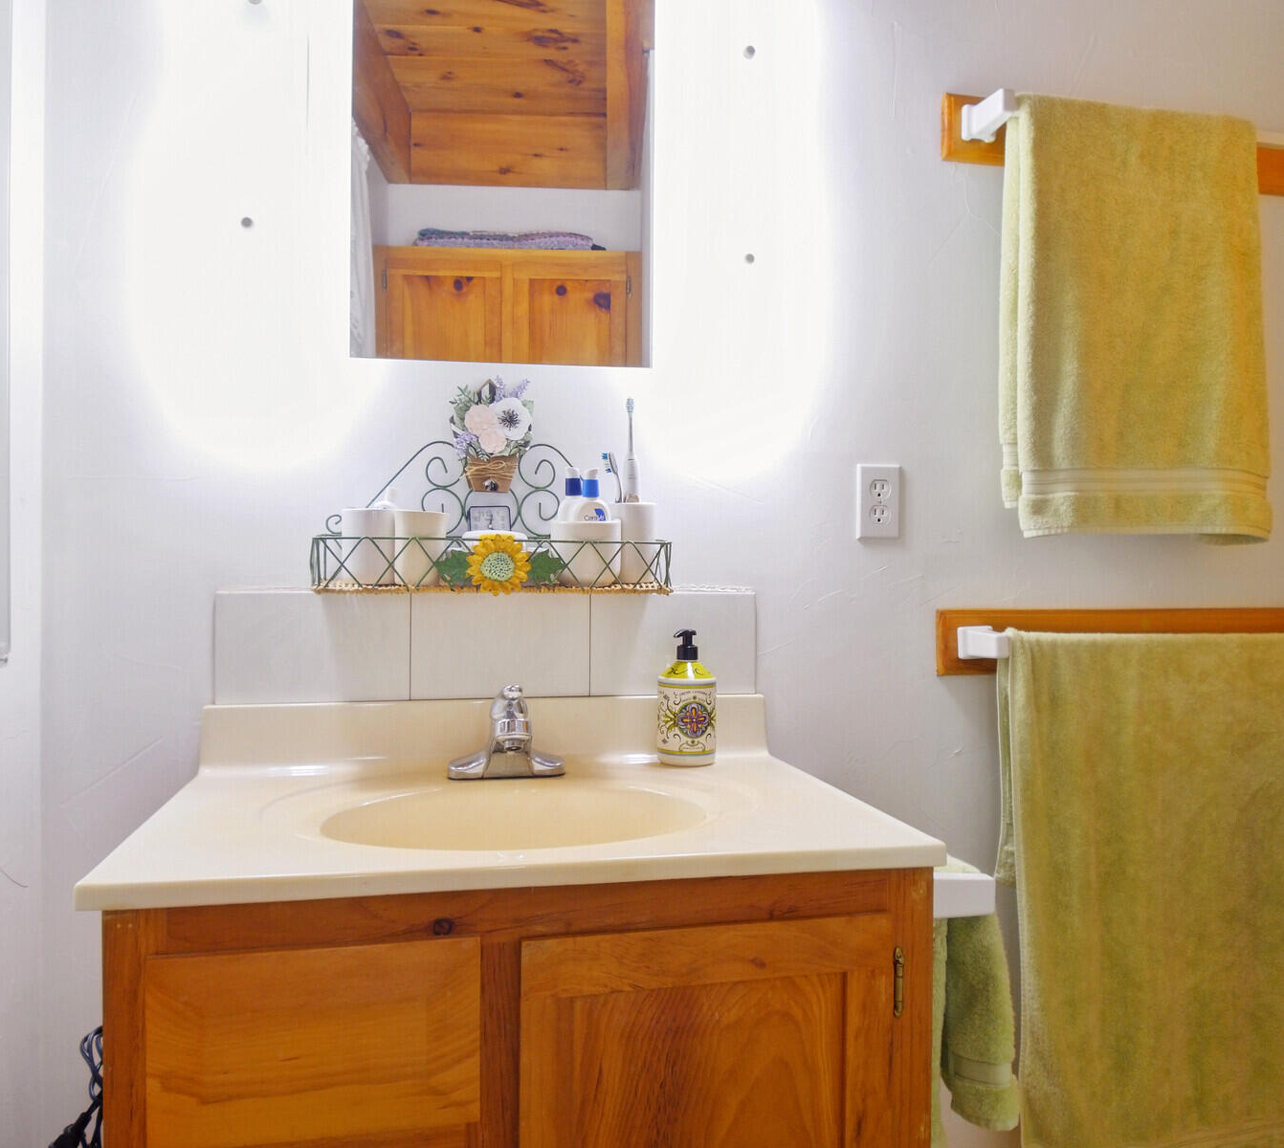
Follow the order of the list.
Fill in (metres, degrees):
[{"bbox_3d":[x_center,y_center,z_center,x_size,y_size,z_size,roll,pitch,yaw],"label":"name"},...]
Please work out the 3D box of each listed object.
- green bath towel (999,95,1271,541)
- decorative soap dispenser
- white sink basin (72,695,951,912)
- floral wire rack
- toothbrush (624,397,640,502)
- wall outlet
[{"bbox_3d":[0.767,-0.384,1.515,0.442,0.658,0.080,0,0,-13],"label":"green bath towel"},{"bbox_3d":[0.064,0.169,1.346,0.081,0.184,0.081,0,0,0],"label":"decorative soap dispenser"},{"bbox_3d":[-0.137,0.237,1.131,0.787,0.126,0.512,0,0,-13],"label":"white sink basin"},{"bbox_3d":[-0.197,-0.079,1.321,0.468,0.211,0.113,0,0,-13],"label":"floral wire rack"},{"bbox_3d":[-0.014,-0.129,1.358,0.022,0.232,0.027,-1,3,-6],"label":"toothbrush"},{"bbox_3d":[0.367,-0.111,1.503,0.071,0.115,0.008,0,0,-13],"label":"wall outlet"}]

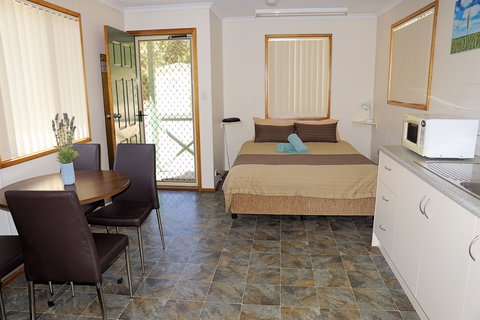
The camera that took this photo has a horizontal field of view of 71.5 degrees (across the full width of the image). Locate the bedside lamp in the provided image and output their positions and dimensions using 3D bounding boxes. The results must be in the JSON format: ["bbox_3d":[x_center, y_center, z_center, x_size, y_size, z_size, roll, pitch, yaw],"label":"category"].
[{"bbox_3d":[1.935,-0.718,5.083,0.200,0.310,0.130,-7,13,-23],"label":"bedside lamp"}]

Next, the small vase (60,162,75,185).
[{"bbox_3d":[-1.242,0.102,2.411,0.086,0.145,0.086,0,12,7],"label":"small vase"}]

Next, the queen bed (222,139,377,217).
[{"bbox_3d":[0.761,0.106,4.386,1.650,0.470,2.080,0,12,7],"label":"queen bed"}]

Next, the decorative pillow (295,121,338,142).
[{"bbox_3d":[1.145,-0.411,5.050,0.630,0.350,0.140,0,-21,7],"label":"decorative pillow"}]

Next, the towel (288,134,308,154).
[{"bbox_3d":[0.726,-0.237,4.294,0.130,0.285,0.140,-40,-14,35],"label":"towel"}]

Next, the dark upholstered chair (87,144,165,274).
[{"bbox_3d":[-0.909,0.370,2.698,0.420,0.950,0.520,0,12,7],"label":"dark upholstered chair"}]

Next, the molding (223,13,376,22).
[{"bbox_3d":[0.877,-2.147,5.003,2.300,0.075,0.070,2,13,7],"label":"molding"}]

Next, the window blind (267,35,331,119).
[{"bbox_3d":[0.915,-1.282,5.216,0.970,1.260,0.070,2,13,7],"label":"window blind"}]

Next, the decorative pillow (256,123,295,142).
[{"bbox_3d":[0.531,-0.413,5.124,0.610,0.350,0.140,0,-21,7],"label":"decorative pillow"}]

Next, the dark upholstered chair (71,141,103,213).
[{"bbox_3d":[-1.401,0.369,2.757,0.420,0.950,0.520,2,13,17],"label":"dark upholstered chair"}]

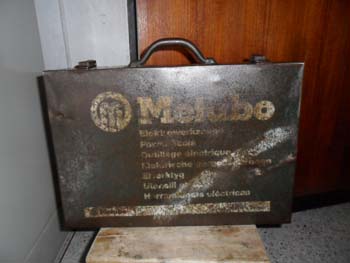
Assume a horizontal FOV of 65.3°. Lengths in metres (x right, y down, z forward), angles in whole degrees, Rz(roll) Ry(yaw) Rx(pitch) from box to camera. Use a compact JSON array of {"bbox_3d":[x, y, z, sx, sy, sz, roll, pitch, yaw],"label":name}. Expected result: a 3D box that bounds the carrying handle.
[{"bbox_3d":[-0.004,-0.131,0.462,0.144,0.043,0.022,-2,14,1],"label":"carrying handle"}]

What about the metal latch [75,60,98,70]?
[{"bbox_3d":[-0.152,-0.113,0.467,0.025,0.015,0.033,-2,14,1],"label":"metal latch"}]

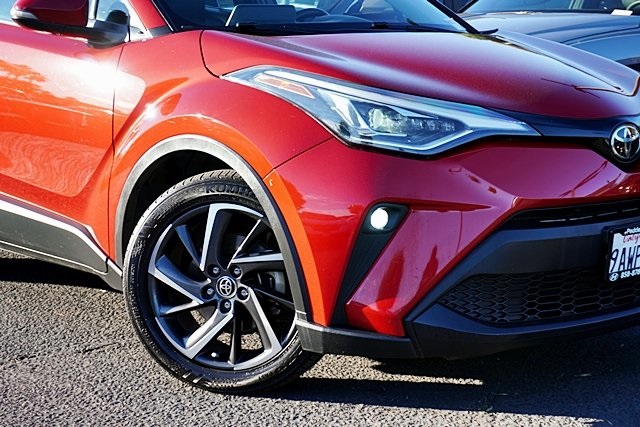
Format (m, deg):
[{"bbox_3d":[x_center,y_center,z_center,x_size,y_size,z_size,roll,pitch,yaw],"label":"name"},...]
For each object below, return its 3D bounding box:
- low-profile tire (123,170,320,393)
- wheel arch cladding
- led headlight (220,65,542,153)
[{"bbox_3d":[-0.255,0.210,3.884,0.680,0.675,0.228,4,7,19],"label":"low-profile tire"},{"bbox_3d":[-0.335,0.014,3.827,0.110,0.500,0.850,-7,12,-44],"label":"wheel arch cladding"},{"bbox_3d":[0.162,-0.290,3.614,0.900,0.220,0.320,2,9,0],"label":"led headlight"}]

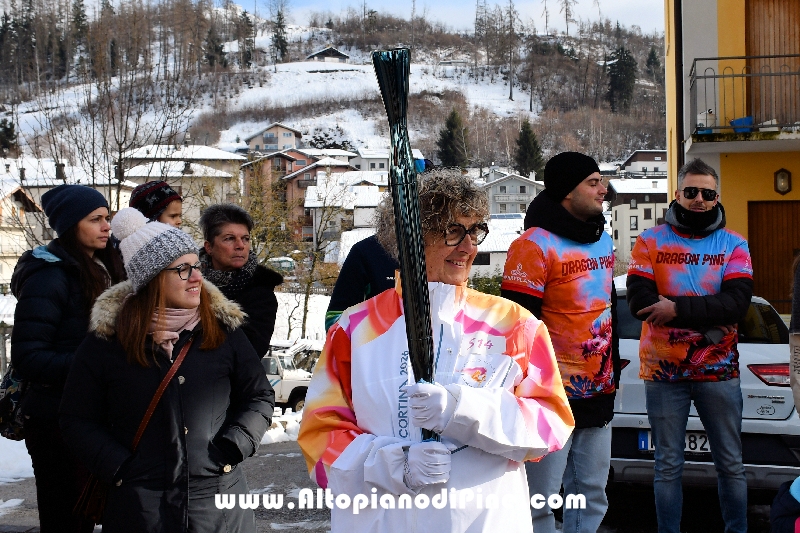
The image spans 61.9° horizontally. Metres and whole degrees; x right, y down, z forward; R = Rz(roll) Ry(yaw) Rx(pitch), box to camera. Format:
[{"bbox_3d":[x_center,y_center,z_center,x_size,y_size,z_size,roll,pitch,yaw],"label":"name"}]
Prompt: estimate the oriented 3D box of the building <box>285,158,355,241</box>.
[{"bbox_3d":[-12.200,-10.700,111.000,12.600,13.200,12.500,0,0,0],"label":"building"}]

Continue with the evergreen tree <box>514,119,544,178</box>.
[{"bbox_3d":[23.316,-20.885,120.000,5.400,11.500,5.400,0,-2,0],"label":"evergreen tree"}]

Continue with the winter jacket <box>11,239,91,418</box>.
[{"bbox_3d":[-1.221,0.236,2.500,0.390,0.660,0.500,-1,-1,20],"label":"winter jacket"}]

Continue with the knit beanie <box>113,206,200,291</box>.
[{"bbox_3d":[-0.681,-0.044,1.850,0.225,0.220,0.200,-21,-10,26],"label":"knit beanie"}]

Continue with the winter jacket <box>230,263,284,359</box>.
[{"bbox_3d":[-0.655,0.310,2.470,0.500,0.720,0.320,0,0,-27],"label":"winter jacket"}]

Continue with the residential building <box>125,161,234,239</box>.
[{"bbox_3d":[-30.600,-9.100,95.500,14.600,10.900,11.500,0,0,-5],"label":"residential building"}]

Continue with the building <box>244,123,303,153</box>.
[{"bbox_3d":[-31.000,-30.200,163.000,13.200,8.000,11.000,0,0,0],"label":"building"}]

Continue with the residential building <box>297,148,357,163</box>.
[{"bbox_3d":[-15.425,-20.498,138.000,13.000,7.500,10.000,0,-1,0],"label":"residential building"}]

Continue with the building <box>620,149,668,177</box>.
[{"bbox_3d":[51.500,-19.400,135.000,12.500,7.200,11.000,0,0,6],"label":"building"}]

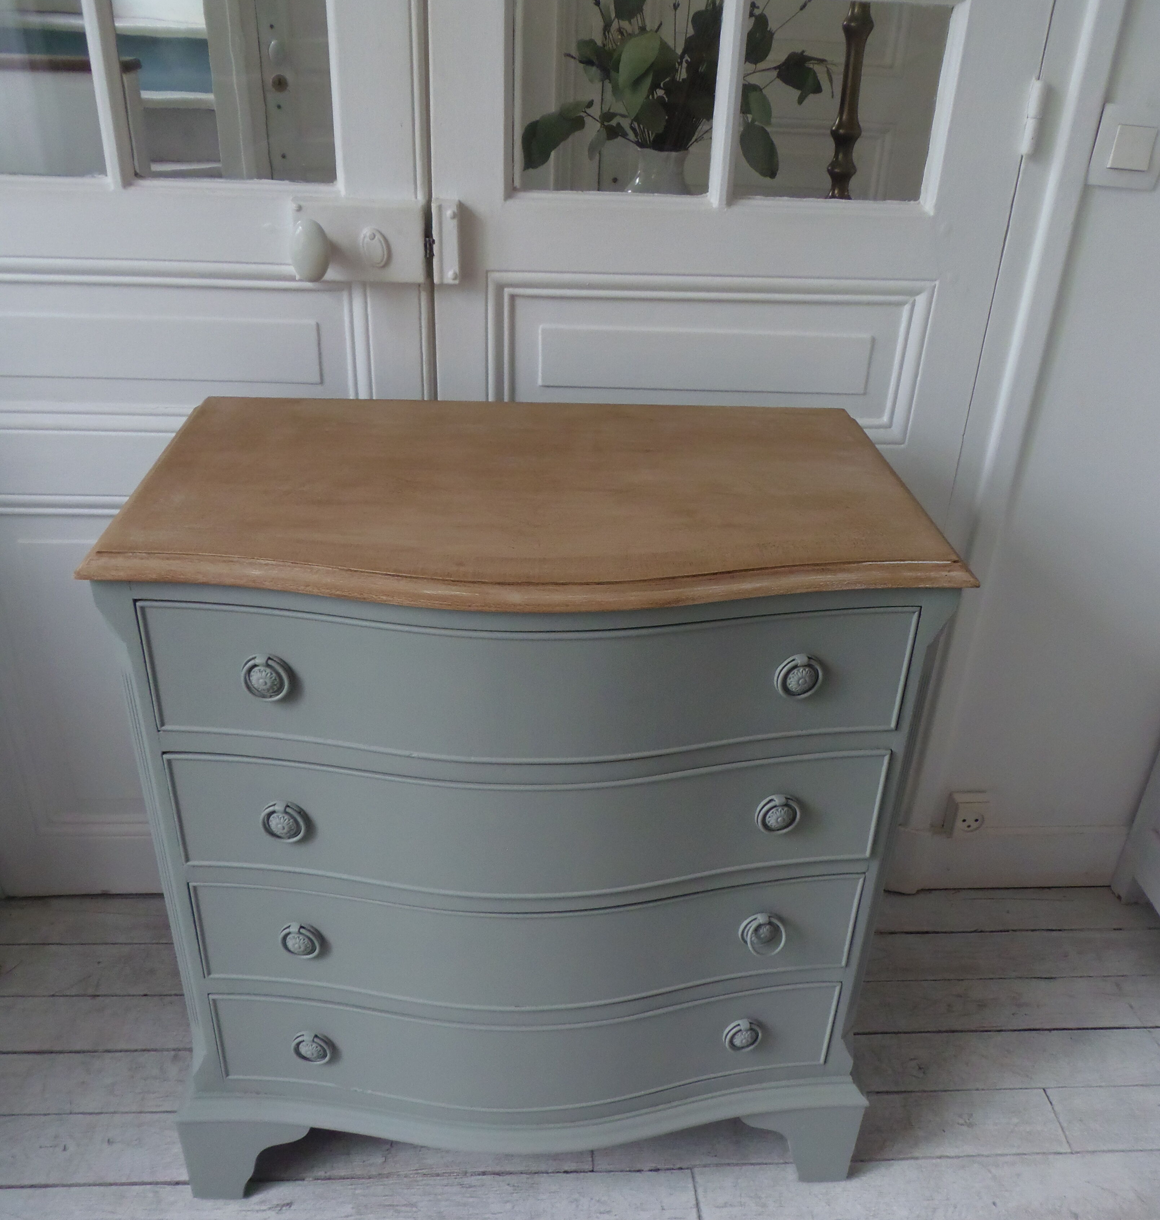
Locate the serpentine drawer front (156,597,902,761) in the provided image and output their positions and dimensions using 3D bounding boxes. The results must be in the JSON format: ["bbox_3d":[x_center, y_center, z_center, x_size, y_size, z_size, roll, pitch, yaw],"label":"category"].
[{"bbox_3d":[-0.036,0.060,0.915,0.659,0.131,0.065,0,30,-4],"label":"serpentine drawer front"}]

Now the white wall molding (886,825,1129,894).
[{"bbox_3d":[0.692,0.401,1.744,0.392,0.121,0.021,0,30,-4],"label":"white wall molding"}]

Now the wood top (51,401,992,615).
[{"bbox_3d":[-0.041,-0.111,1.002,0.723,0.022,0.433,0,30,-4],"label":"wood top"}]

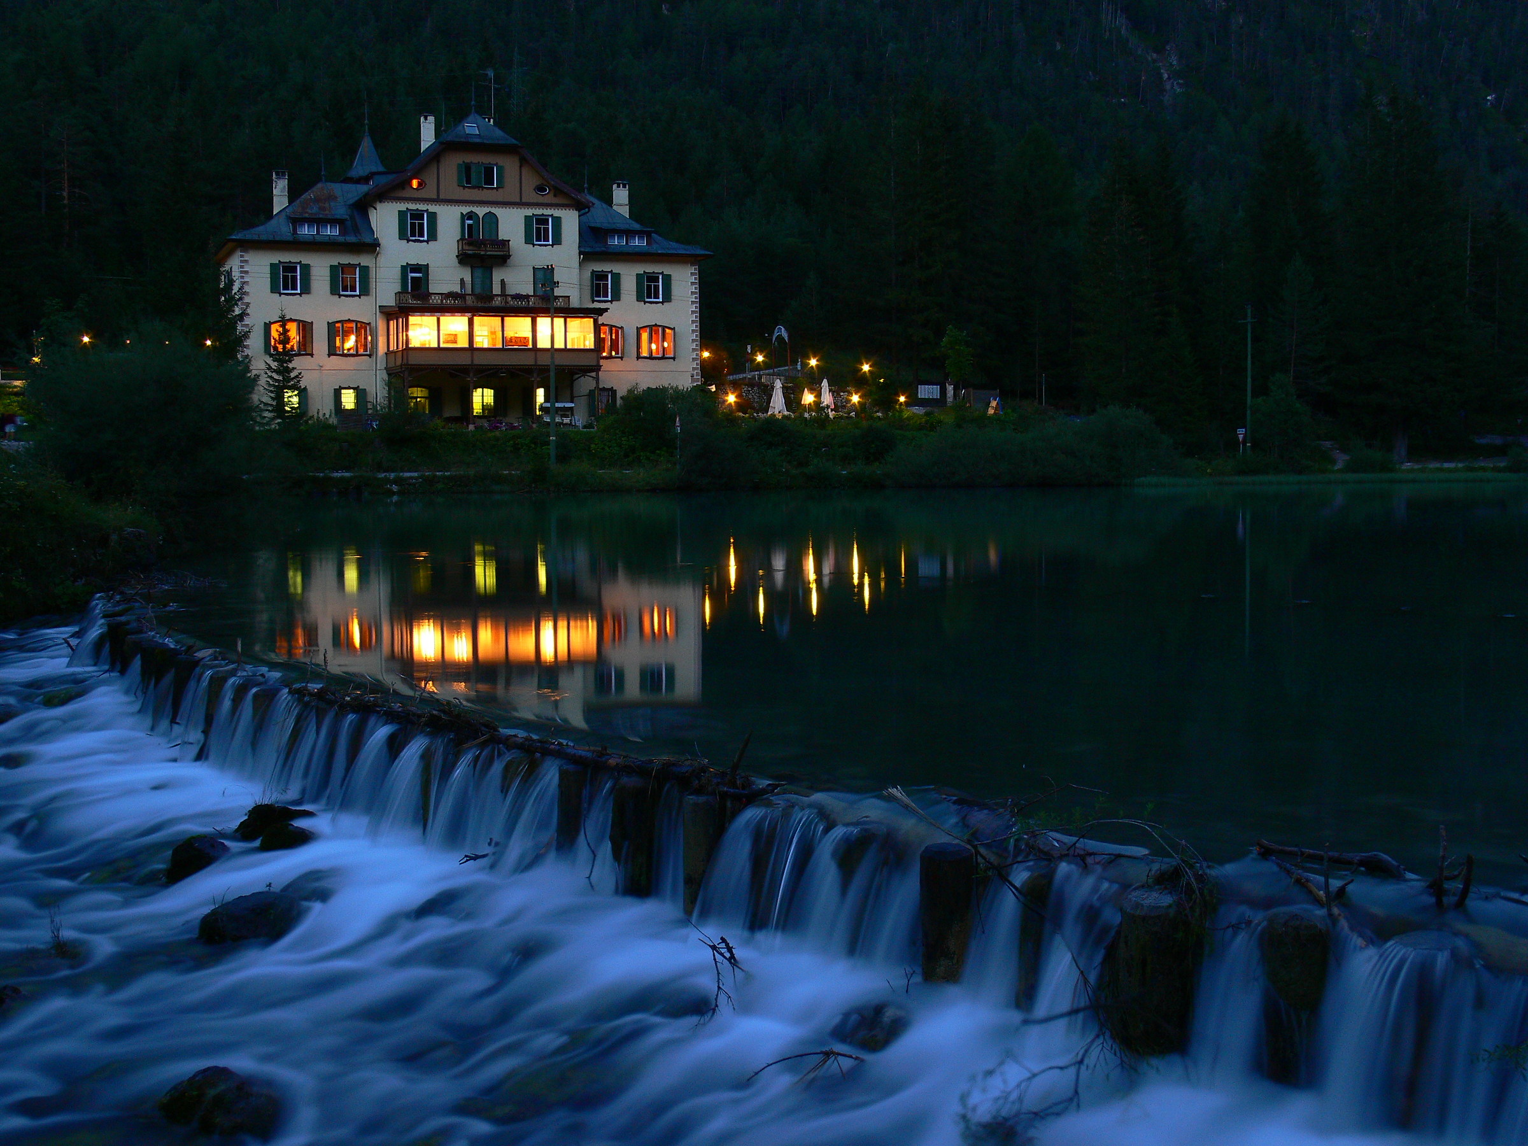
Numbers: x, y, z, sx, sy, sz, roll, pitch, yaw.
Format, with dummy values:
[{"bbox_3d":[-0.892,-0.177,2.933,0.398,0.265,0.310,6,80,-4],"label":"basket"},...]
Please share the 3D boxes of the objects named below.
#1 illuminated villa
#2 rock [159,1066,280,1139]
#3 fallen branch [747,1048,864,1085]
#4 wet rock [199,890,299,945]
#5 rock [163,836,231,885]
[{"bbox_3d":[-18.974,-18.667,115.251,29.341,19.188,17.000,-2,4,-22],"label":"illuminated villa"},{"bbox_3d":[-2.746,2.636,9.324,0.601,0.312,0.480,-2,4,-17],"label":"rock"},{"bbox_3d":[0.219,2.621,9.856,0.622,0.170,0.260,0,4,1],"label":"fallen branch"},{"bbox_3d":[-3.541,2.347,12.727,0.705,0.314,0.520,-1,4,-16],"label":"wet rock"},{"bbox_3d":[-4.440,2.215,14.516,0.505,0.331,0.420,-2,4,-17],"label":"rock"}]

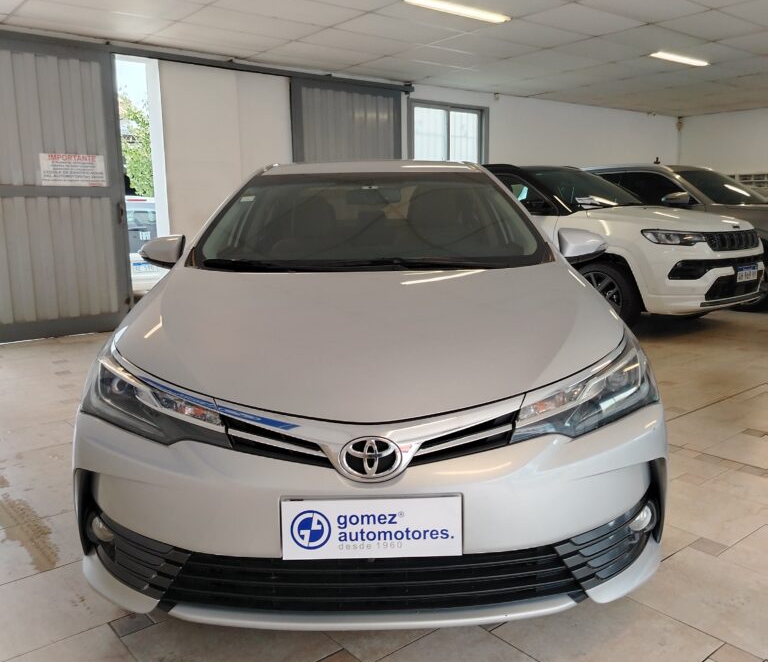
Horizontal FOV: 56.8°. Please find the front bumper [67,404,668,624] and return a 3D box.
[{"bbox_3d":[-0.033,0.426,1.851,1.750,0.450,0.570,-1,10,0],"label":"front bumper"}]

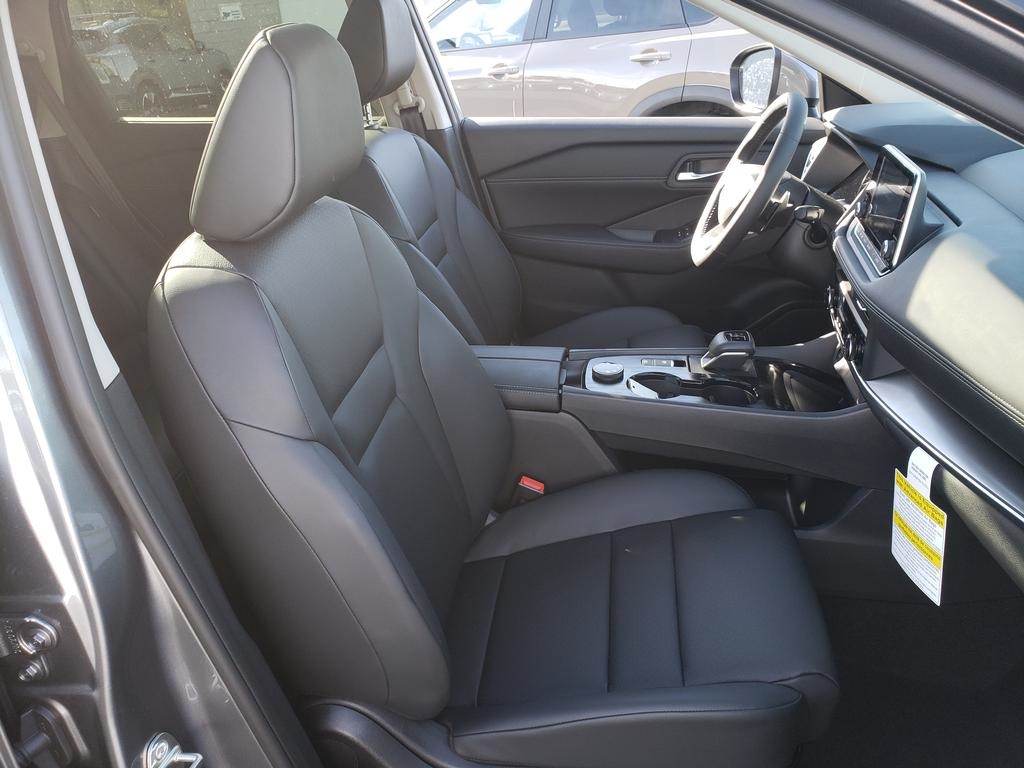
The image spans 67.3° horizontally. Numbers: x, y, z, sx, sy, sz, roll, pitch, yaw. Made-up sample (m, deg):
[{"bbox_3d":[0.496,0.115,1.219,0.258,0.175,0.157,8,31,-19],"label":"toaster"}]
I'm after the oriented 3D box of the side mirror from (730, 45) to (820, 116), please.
[{"bbox_3d":[0.670,-0.776,1.959,0.140,0.165,0.230,-4,27,-6],"label":"side mirror"}]

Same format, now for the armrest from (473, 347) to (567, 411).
[{"bbox_3d":[-0.051,-0.017,1.380,0.290,0.058,0.195,2,27,7],"label":"armrest"}]

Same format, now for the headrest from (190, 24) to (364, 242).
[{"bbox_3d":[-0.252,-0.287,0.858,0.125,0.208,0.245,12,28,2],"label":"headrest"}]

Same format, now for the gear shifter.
[{"bbox_3d":[0.374,-0.054,1.342,0.083,0.060,0.055,2,27,7],"label":"gear shifter"}]

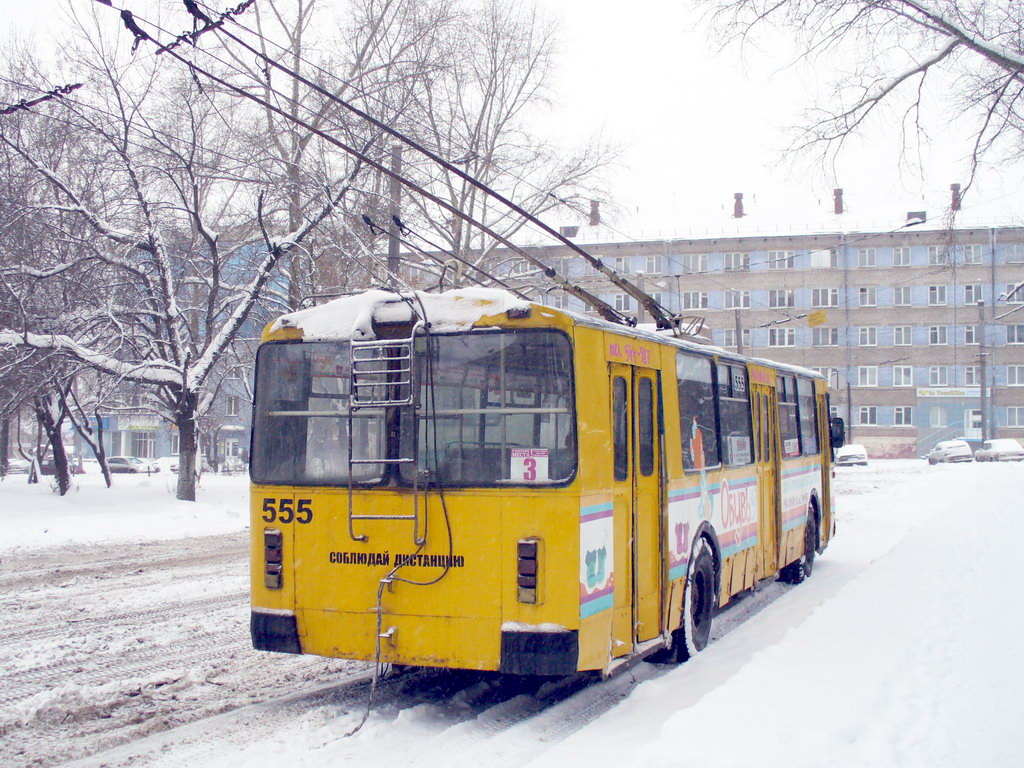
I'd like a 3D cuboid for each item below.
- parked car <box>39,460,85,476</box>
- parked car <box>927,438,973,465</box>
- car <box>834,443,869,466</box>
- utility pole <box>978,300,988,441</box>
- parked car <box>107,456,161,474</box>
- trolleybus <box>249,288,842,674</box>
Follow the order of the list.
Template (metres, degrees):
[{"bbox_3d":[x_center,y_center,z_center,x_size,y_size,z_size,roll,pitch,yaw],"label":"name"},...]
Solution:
[{"bbox_3d":[-32.105,5.986,78.000,4.300,1.450,1.700,0,-2,0],"label":"parked car"},{"bbox_3d":[24.328,3.873,61.000,1.700,1.450,4.100,-1,-2,7],"label":"parked car"},{"bbox_3d":[18.173,3.848,58.500,1.680,1.430,4.100,-1,-3,16],"label":"car"},{"bbox_3d":[29.706,-0.284,69.000,0.320,10.000,0.320,-1,-2,15],"label":"utility pole"},{"bbox_3d":[-27.464,5.955,79.000,4.400,1.500,1.750,-1,-2,7],"label":"parked car"},{"bbox_3d":[1.630,1.050,12.600,2.550,3.100,11.600,-1,-3,24],"label":"trolleybus"}]

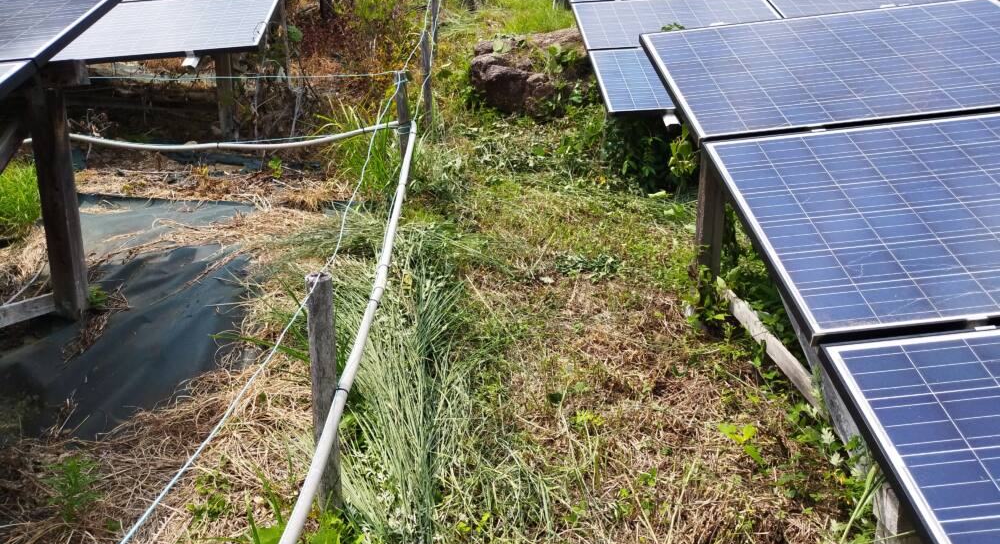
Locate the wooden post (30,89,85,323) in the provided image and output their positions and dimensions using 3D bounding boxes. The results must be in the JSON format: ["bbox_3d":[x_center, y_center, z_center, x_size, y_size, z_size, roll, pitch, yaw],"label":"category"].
[{"bbox_3d":[-1.680,-0.260,2.970,0.088,0.900,0.088,-2,10,-2],"label":"wooden post"}]

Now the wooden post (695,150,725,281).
[{"bbox_3d":[0.865,-0.240,3.220,0.088,0.720,0.088,-2,10,-2],"label":"wooden post"}]

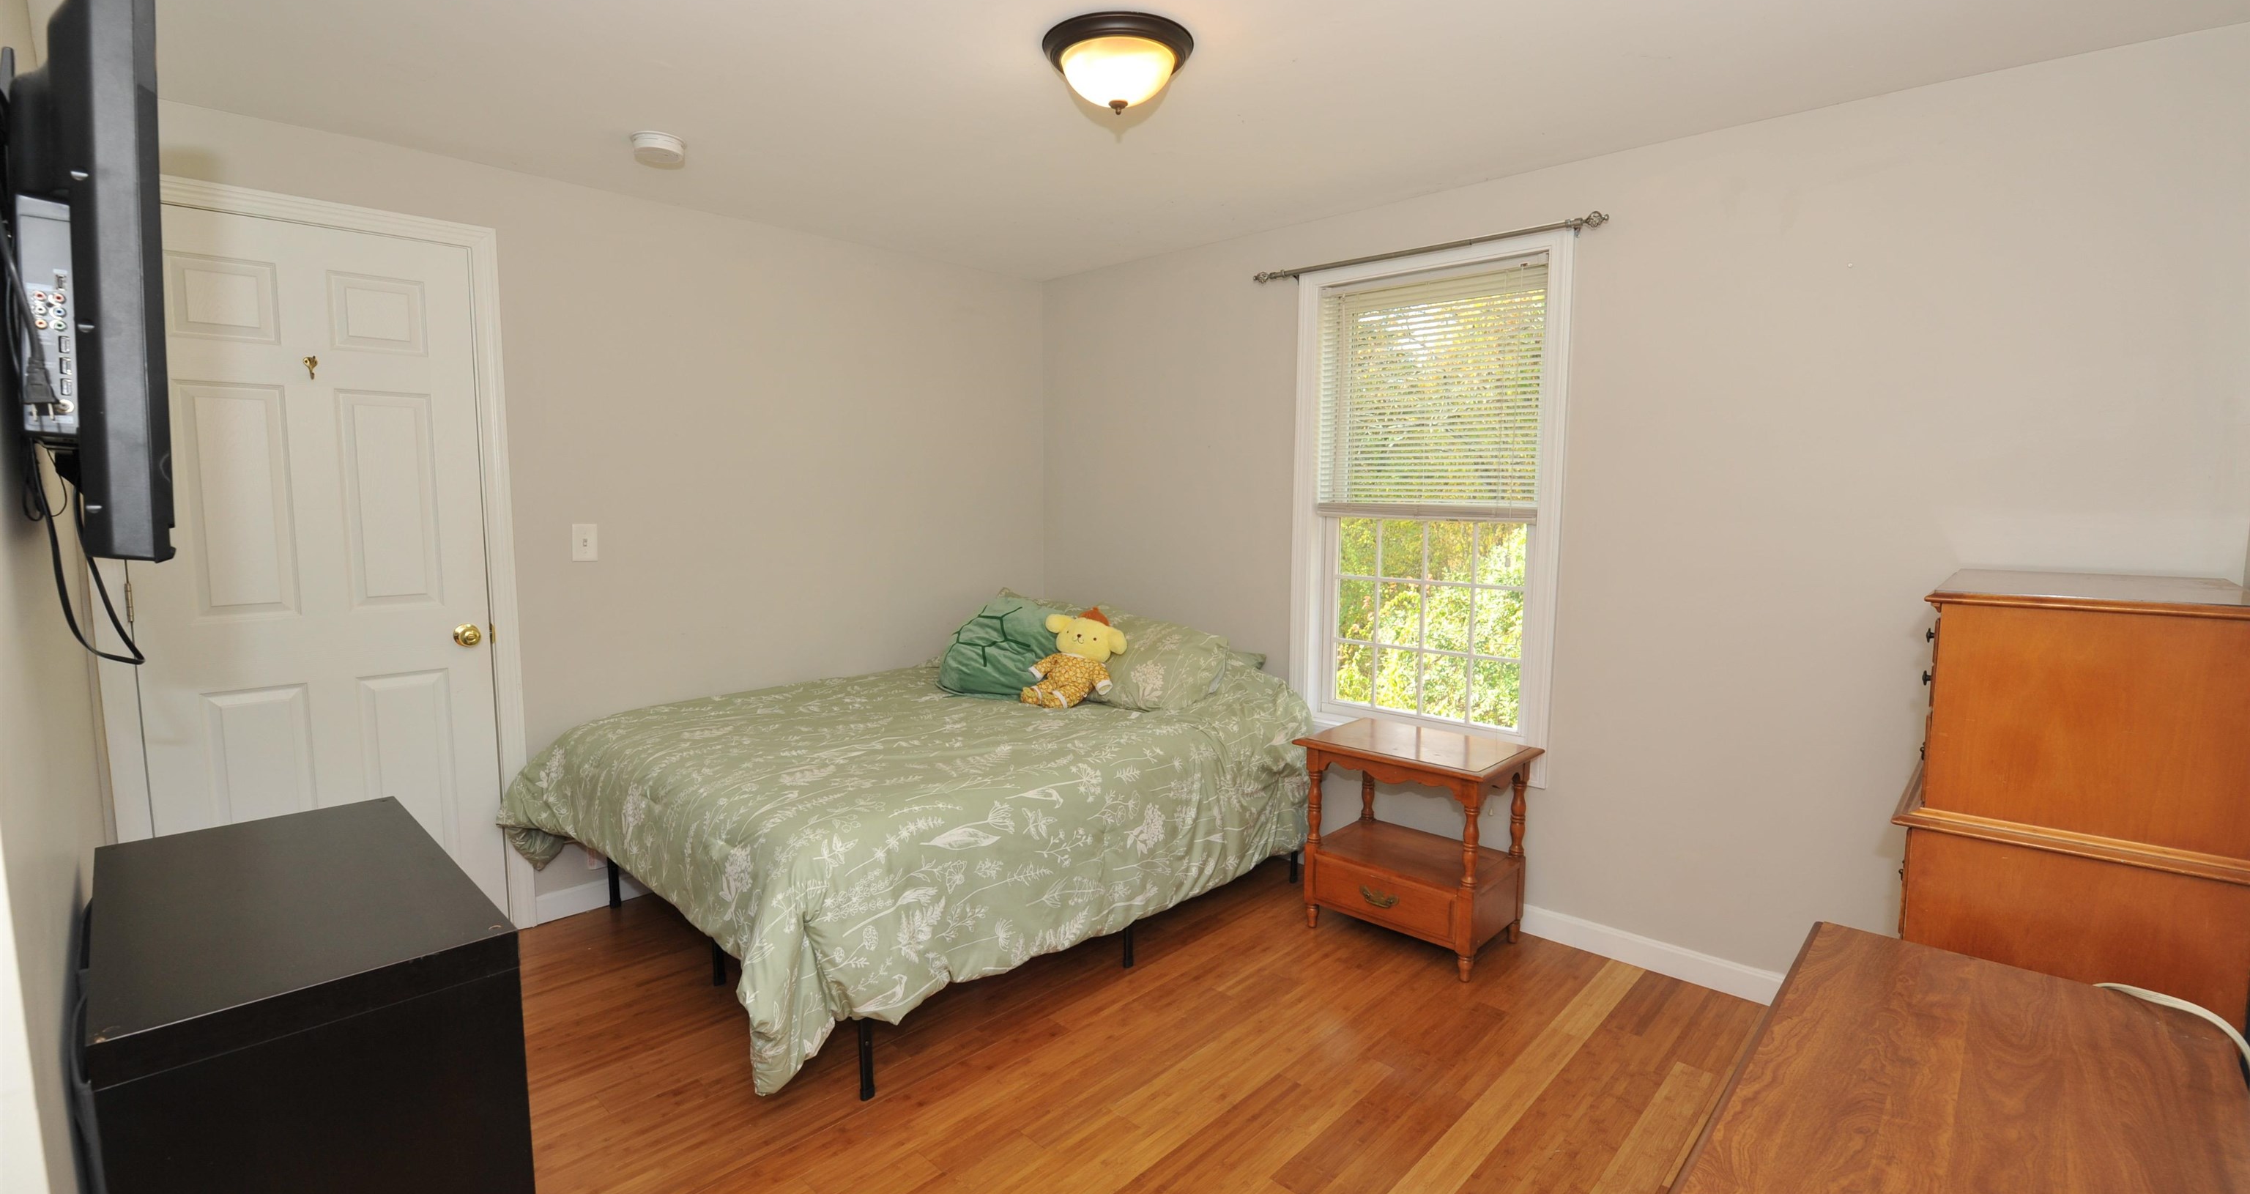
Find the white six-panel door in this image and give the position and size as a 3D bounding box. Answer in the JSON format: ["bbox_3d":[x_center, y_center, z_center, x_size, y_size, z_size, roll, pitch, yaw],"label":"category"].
[{"bbox_3d":[-2.137,0.048,2.520,0.045,2.030,0.755,6,9,43],"label":"white six-panel door"}]

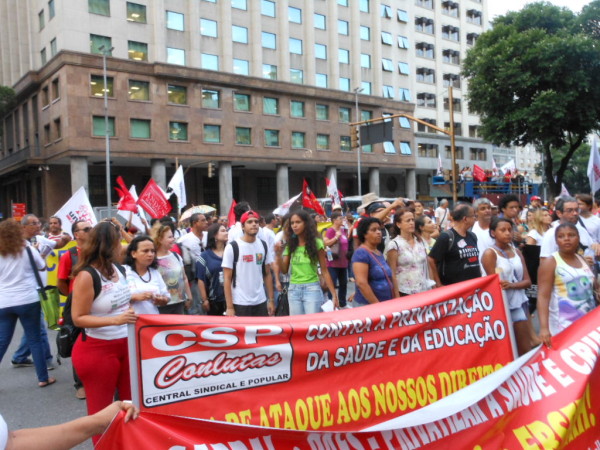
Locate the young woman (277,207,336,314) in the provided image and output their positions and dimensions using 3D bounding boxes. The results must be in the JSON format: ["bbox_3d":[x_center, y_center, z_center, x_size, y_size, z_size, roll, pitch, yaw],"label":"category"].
[{"bbox_3d":[0.086,0.693,5.417,0.560,1.642,0.360,-1,1,12],"label":"young woman"}]

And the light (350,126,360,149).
[{"bbox_3d":[2.707,-4.283,28.000,0.380,1.050,0.350,-3,2,-38],"label":"light"}]

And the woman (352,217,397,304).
[{"bbox_3d":[0.732,0.765,5.543,0.470,1.610,0.330,-3,4,-45],"label":"woman"}]

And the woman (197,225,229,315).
[{"bbox_3d":[-0.874,0.752,6.016,0.320,1.557,0.470,-1,2,41],"label":"woman"}]

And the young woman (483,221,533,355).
[{"bbox_3d":[1.810,0.705,4.966,0.460,1.533,0.320,-2,1,-3],"label":"young woman"}]

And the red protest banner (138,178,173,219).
[{"bbox_3d":[-2.925,-0.543,11.500,0.720,0.580,0.120,30,0,-2],"label":"red protest banner"}]

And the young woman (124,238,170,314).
[{"bbox_3d":[-1.075,0.819,4.169,0.500,1.520,0.360,-2,2,-27],"label":"young woman"}]

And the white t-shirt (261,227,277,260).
[{"bbox_3d":[-0.410,0.349,7.325,0.290,0.680,0.480,0,3,-10],"label":"white t-shirt"}]

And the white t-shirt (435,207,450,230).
[{"bbox_3d":[4.063,-0.193,16.310,0.480,0.680,0.290,-2,4,-40],"label":"white t-shirt"}]

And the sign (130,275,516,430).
[{"bbox_3d":[0.279,0.861,3.876,2.650,0.820,0.200,-4,-4,-20],"label":"sign"}]

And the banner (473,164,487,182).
[{"bbox_3d":[13.180,-3.781,42.000,1.100,0.850,0.150,23,0,-3],"label":"banner"}]

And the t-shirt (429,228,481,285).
[{"bbox_3d":[1.468,0.354,5.400,0.520,0.700,0.330,-3,2,-38],"label":"t-shirt"}]

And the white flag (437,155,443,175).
[{"bbox_3d":[9.024,-3.849,37.000,0.420,1.400,0.350,-2,1,-18],"label":"white flag"}]

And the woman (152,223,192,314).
[{"bbox_3d":[-1.248,0.770,5.643,0.460,1.580,0.320,-1,3,-28],"label":"woman"}]

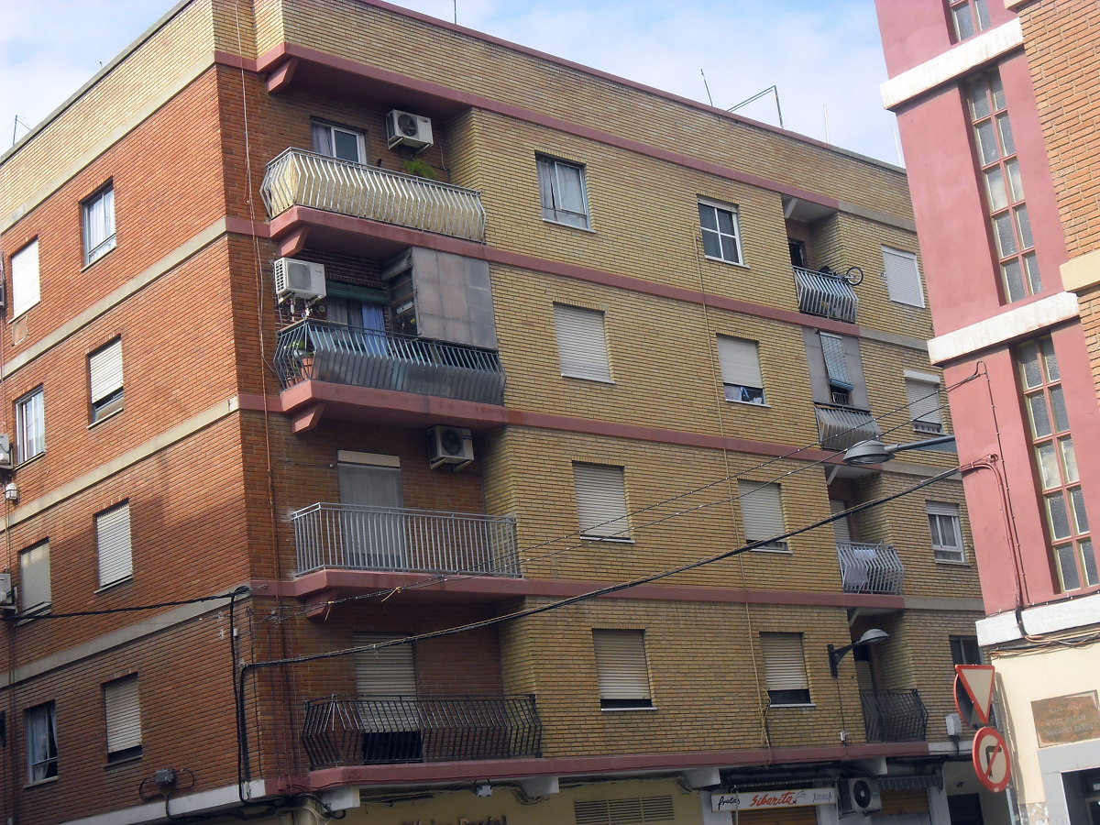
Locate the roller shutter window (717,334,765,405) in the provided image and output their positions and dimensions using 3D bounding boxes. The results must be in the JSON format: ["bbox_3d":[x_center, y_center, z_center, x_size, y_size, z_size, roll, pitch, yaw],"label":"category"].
[{"bbox_3d":[3.653,-0.789,31.597,1.209,1.330,0.130,7,-21,-41],"label":"roller shutter window"}]

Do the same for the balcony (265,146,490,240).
[{"bbox_3d":[-2.812,-3.311,26.915,3.978,1.131,0.897,7,-21,-41],"label":"balcony"}]

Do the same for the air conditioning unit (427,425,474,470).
[{"bbox_3d":[-1.660,0.541,27.646,0.720,0.550,0.290,8,-21,-41],"label":"air conditioning unit"}]

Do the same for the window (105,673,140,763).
[{"bbox_3d":[-6.601,4.793,25.781,0.150,1.288,1.187,8,-21,-42],"label":"window"}]

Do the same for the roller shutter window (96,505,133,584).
[{"bbox_3d":[-7.325,2.286,27.968,0.150,1.280,1.230,8,-21,-42],"label":"roller shutter window"}]

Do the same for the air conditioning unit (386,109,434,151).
[{"bbox_3d":[-2.395,-4.804,28.177,0.773,0.497,0.260,7,-21,-41],"label":"air conditioning unit"}]

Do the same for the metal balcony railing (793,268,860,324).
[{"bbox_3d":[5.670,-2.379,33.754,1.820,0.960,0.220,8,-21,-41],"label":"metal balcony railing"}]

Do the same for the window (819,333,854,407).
[{"bbox_3d":[5.862,-0.904,33.560,0.731,1.472,0.156,7,-21,-41],"label":"window"}]

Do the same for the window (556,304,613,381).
[{"bbox_3d":[0.553,-1.197,28.841,1.219,1.342,0.130,7,-21,-41],"label":"window"}]

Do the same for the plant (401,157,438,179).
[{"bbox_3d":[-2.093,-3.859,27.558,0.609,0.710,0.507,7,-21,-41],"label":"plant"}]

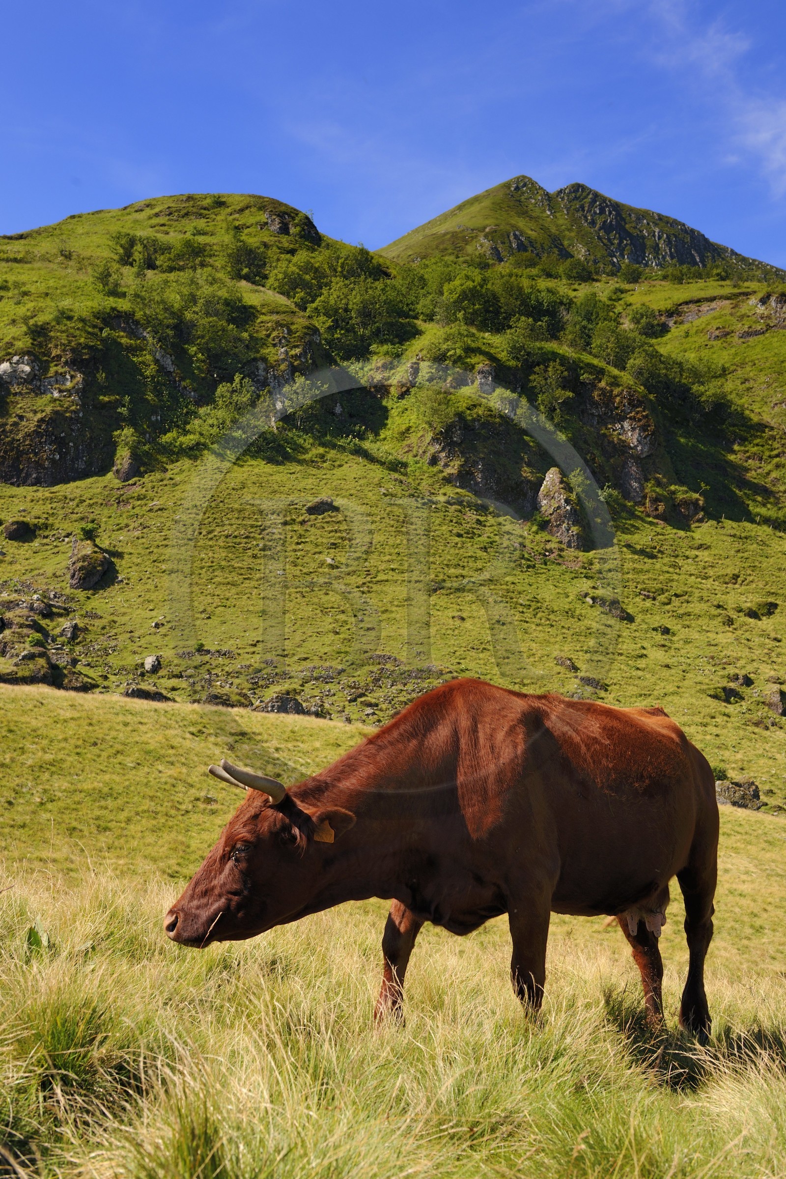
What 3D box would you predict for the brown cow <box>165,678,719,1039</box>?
[{"bbox_3d":[0.330,1.000,4.670,2.420,1.430,0.720,8,-9,-44],"label":"brown cow"}]

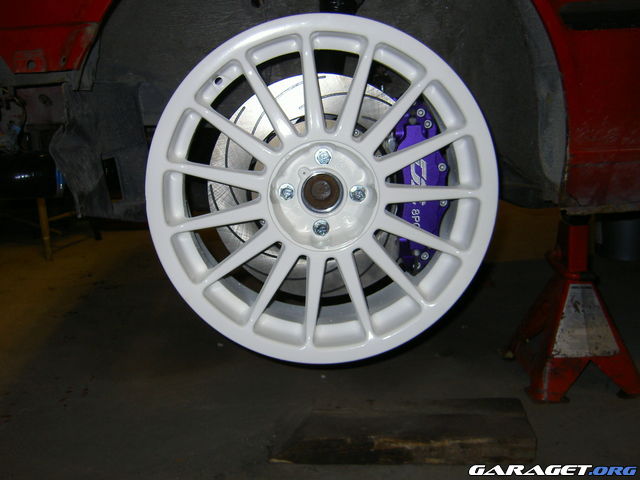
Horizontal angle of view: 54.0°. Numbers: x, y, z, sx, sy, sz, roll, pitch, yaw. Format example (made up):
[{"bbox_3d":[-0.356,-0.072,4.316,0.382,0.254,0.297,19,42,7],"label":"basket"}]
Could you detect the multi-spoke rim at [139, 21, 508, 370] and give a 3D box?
[{"bbox_3d":[0.002,-0.076,0.931,0.470,0.470,0.195,0,12,-3],"label":"multi-spoke rim"}]

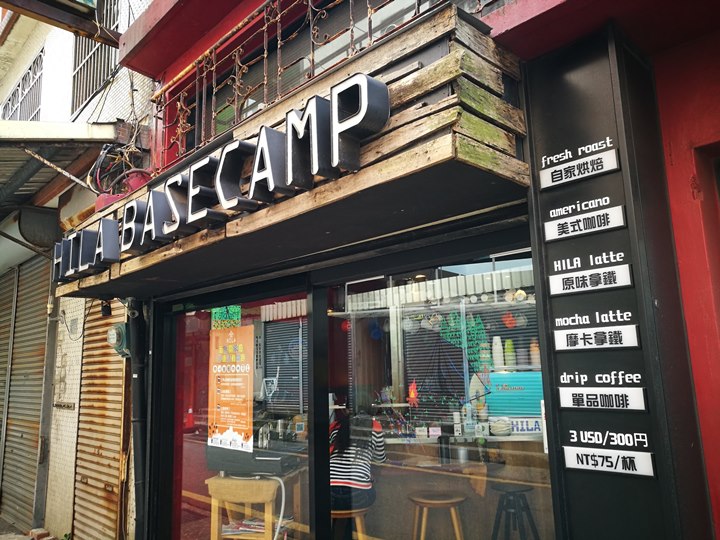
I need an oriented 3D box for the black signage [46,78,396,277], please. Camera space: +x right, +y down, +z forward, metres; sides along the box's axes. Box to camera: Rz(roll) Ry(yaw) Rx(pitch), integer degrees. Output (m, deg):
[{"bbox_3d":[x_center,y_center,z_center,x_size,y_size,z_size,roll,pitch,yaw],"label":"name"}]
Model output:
[{"bbox_3d":[-1.140,-0.299,3.186,0.107,0.311,3.512,7,-13,-43],"label":"black signage"}]

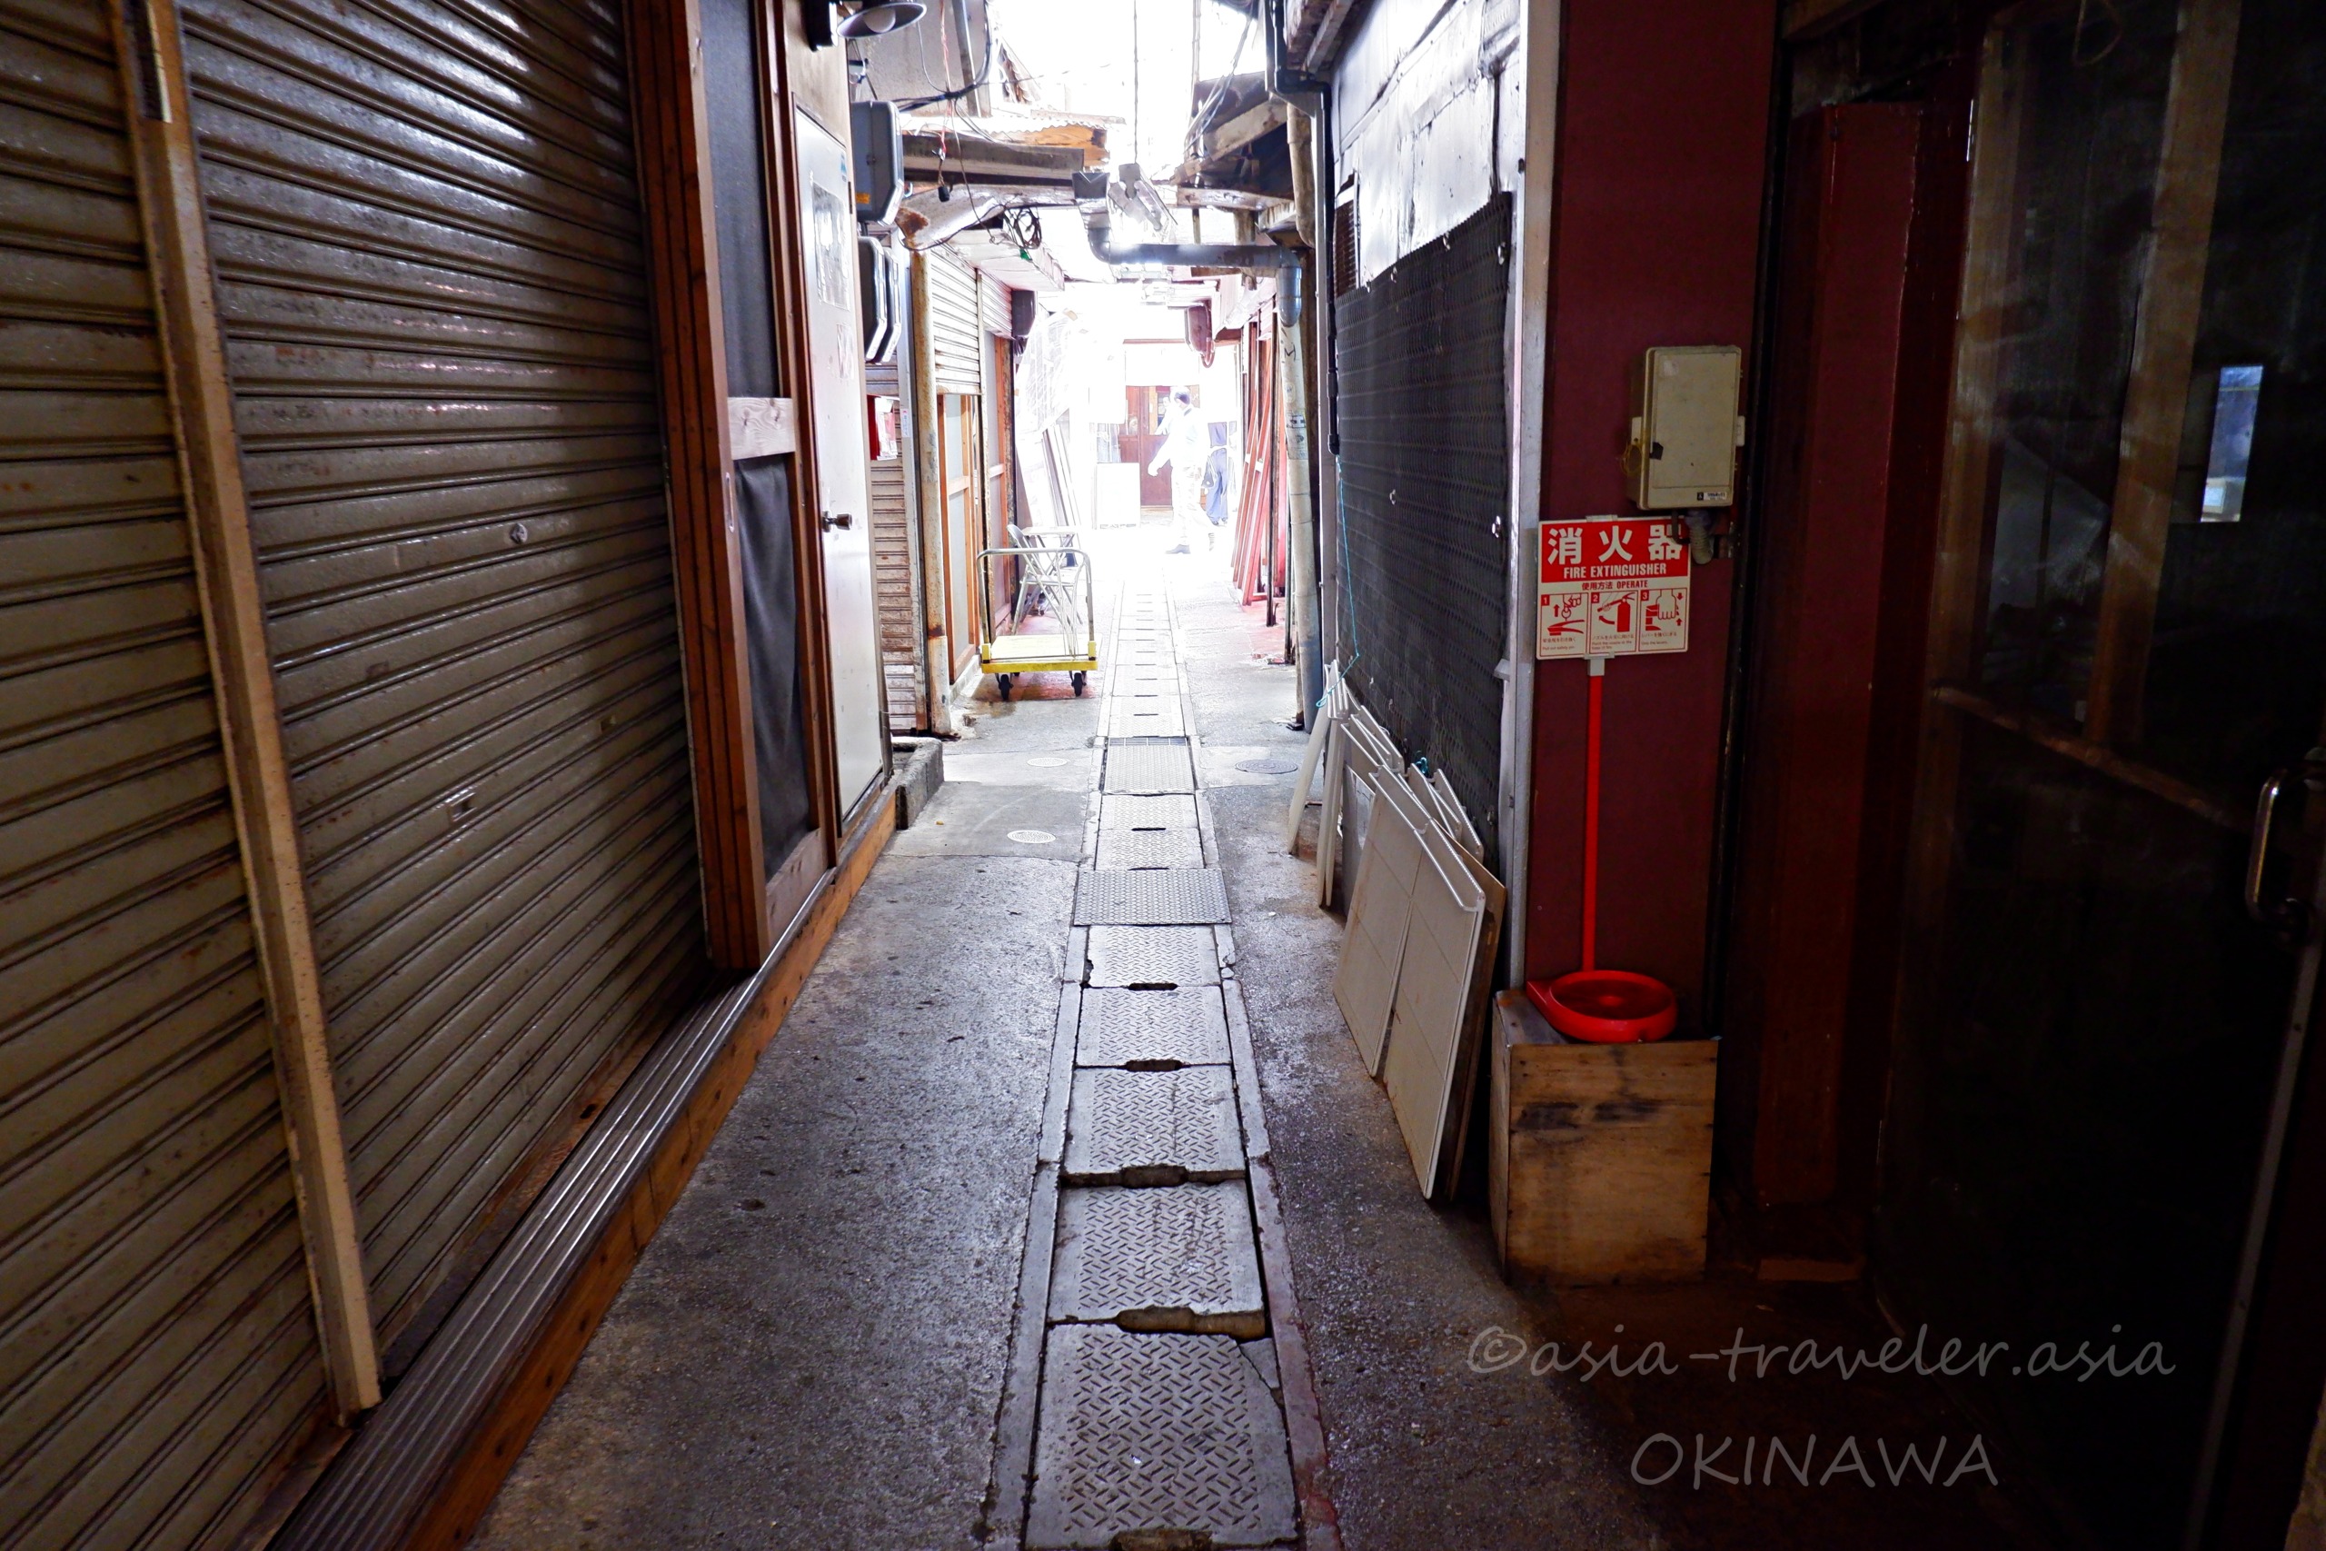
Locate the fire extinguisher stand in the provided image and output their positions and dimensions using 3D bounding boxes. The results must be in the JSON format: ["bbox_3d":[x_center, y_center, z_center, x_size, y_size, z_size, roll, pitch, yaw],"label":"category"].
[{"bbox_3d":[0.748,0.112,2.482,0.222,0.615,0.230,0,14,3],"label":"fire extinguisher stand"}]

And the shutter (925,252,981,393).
[{"bbox_3d":[-1.177,-2.564,8.571,0.060,0.700,2.350,-1,14,-1],"label":"shutter"}]

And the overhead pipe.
[{"bbox_3d":[0.110,-2.461,6.610,1.000,0.430,0.160,-1,14,-1],"label":"overhead pipe"}]

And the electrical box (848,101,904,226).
[{"bbox_3d":[-1.096,-2.270,5.578,0.200,0.415,0.250,-1,14,-1],"label":"electrical box"}]

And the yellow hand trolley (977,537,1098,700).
[{"bbox_3d":[-0.665,-0.876,8.142,0.600,0.810,0.890,-1,14,-1],"label":"yellow hand trolley"}]

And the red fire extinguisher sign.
[{"bbox_3d":[0.749,-0.309,2.457,0.246,0.228,0.012,1,14,7],"label":"red fire extinguisher sign"}]

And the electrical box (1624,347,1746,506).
[{"bbox_3d":[0.839,-0.556,2.399,0.165,0.255,0.095,-1,14,-1],"label":"electrical box"}]

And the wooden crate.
[{"bbox_3d":[0.754,0.625,2.602,0.343,0.437,0.236,0,14,4],"label":"wooden crate"}]

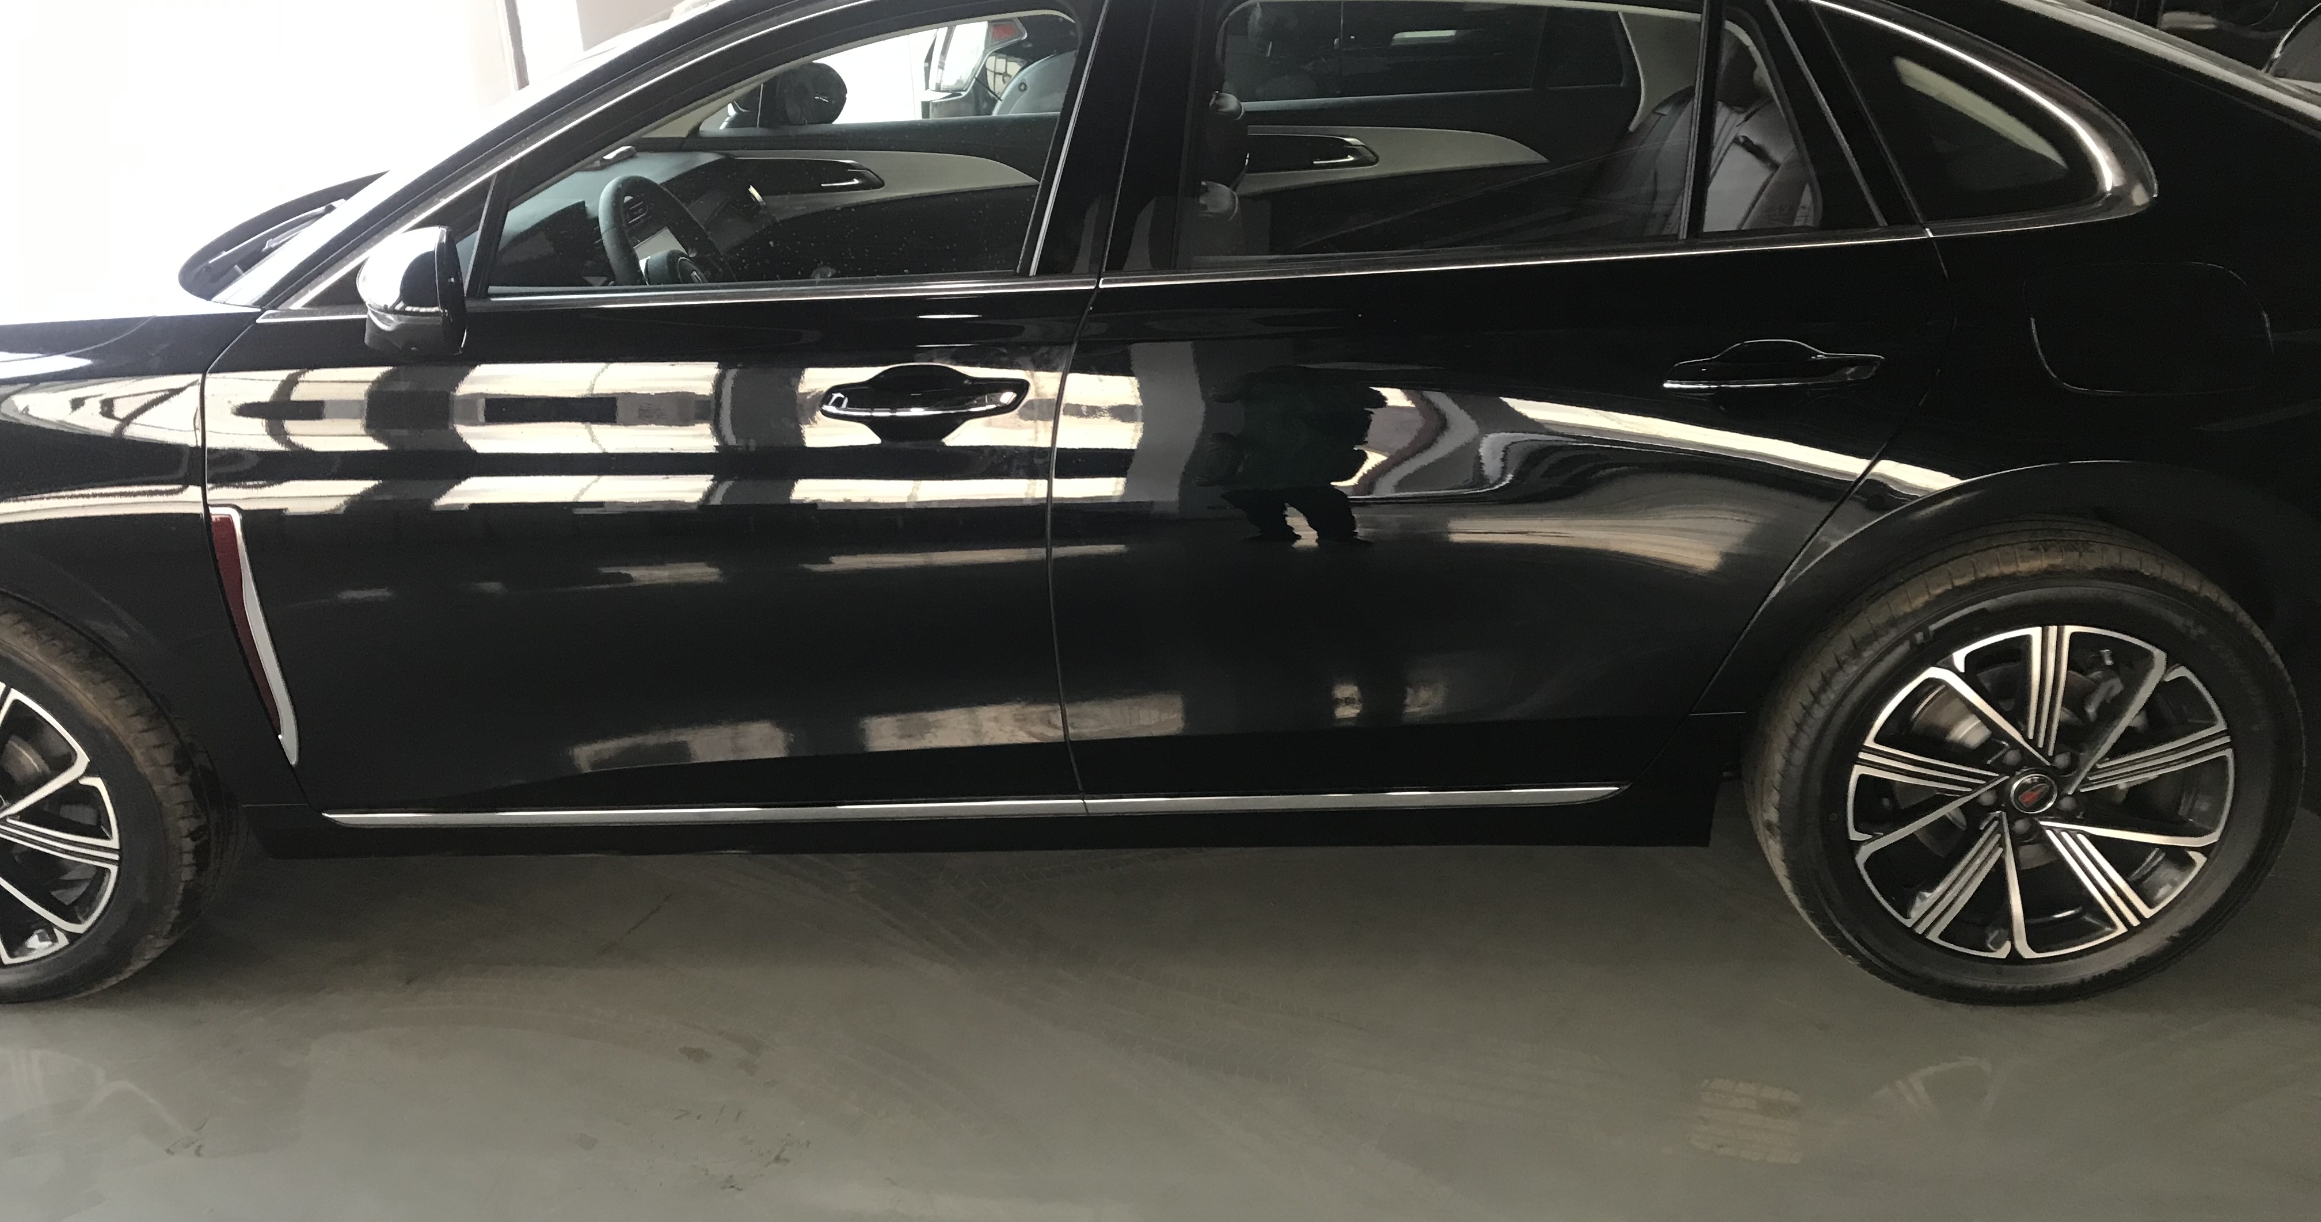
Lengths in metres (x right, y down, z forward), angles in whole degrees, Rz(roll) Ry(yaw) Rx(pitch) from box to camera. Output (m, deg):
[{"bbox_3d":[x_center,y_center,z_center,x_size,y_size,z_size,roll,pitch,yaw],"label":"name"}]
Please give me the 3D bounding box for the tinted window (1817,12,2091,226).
[{"bbox_3d":[0.987,-0.623,2.317,0.292,0.293,0.050,-6,-8,0],"label":"tinted window"}]

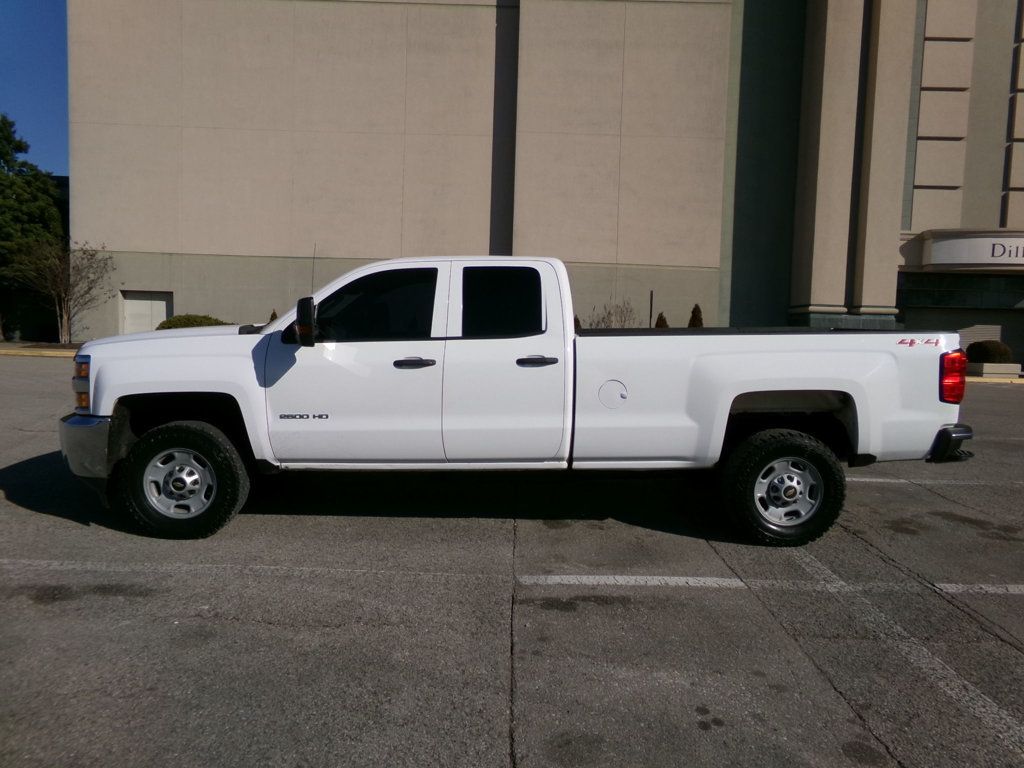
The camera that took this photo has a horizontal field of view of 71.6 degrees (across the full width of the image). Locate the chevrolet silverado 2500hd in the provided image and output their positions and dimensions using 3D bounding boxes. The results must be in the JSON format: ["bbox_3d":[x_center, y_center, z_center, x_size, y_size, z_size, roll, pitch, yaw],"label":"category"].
[{"bbox_3d":[-0.009,-0.012,5.574,6.320,1.980,2.120,1,5,-2],"label":"chevrolet silverado 2500hd"}]

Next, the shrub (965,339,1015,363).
[{"bbox_3d":[13.748,-0.891,20.400,1.350,0.780,1.300,2,5,0],"label":"shrub"}]

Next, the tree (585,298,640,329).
[{"bbox_3d":[3.510,-1.904,24.800,1.800,2.100,1.600,2,5,0],"label":"tree"}]

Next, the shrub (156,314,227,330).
[{"bbox_3d":[-11.250,-1.866,25.000,2.600,1.200,2.000,2,5,0],"label":"shrub"}]

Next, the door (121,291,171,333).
[{"bbox_3d":[-13.964,-2.529,27.200,1.930,2.100,0.120,2,5,0],"label":"door"}]

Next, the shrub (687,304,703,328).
[{"bbox_3d":[6.341,-1.750,24.600,0.650,1.950,0.650,2,5,0],"label":"shrub"}]

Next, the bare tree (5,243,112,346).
[{"bbox_3d":[-15.933,-3.239,25.000,3.800,3.650,3.600,2,5,0],"label":"bare tree"}]

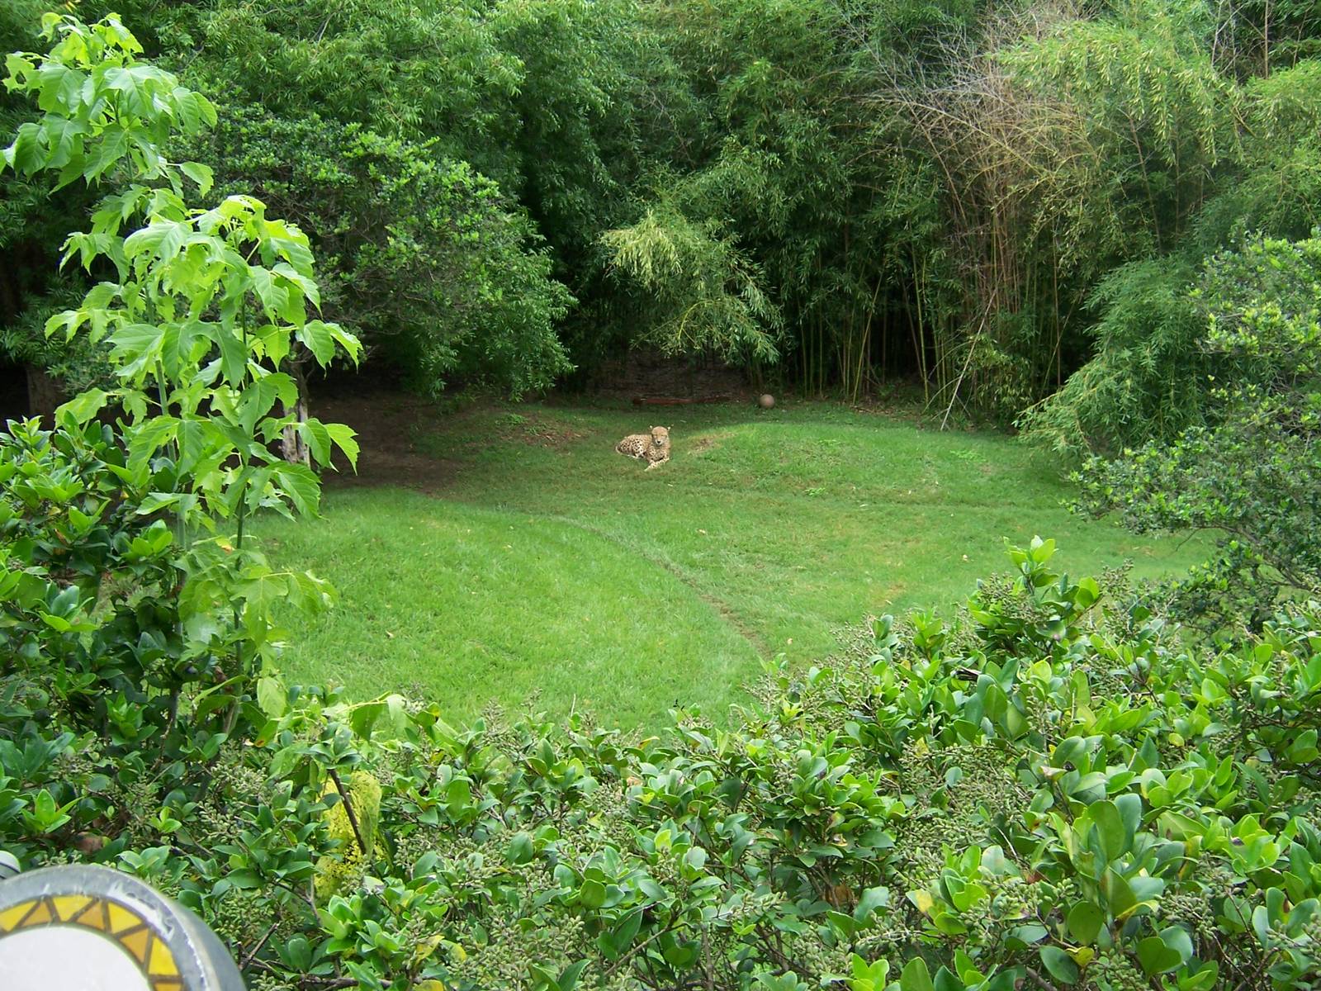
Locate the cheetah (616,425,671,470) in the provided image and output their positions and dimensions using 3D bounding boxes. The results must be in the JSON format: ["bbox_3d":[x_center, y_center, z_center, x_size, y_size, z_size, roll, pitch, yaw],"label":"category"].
[{"bbox_3d":[-0.234,-0.643,16.800,0.440,0.490,1.000,-8,14,-32],"label":"cheetah"}]

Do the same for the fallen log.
[{"bbox_3d":[0.379,-1.600,21.200,1.740,0.140,0.160,-3,12,-15],"label":"fallen log"}]

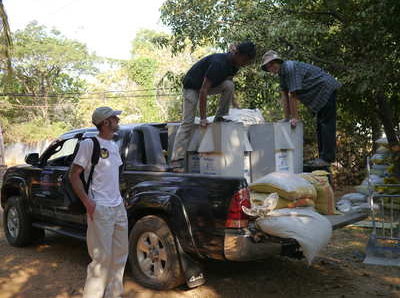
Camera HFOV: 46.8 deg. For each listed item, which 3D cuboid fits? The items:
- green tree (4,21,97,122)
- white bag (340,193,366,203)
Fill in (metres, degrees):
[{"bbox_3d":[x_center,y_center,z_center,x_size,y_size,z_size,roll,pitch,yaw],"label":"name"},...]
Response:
[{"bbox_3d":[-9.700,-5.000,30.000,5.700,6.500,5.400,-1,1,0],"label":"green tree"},{"bbox_3d":[2.940,0.950,8.800,0.580,0.200,0.600,-1,1,0],"label":"white bag"}]

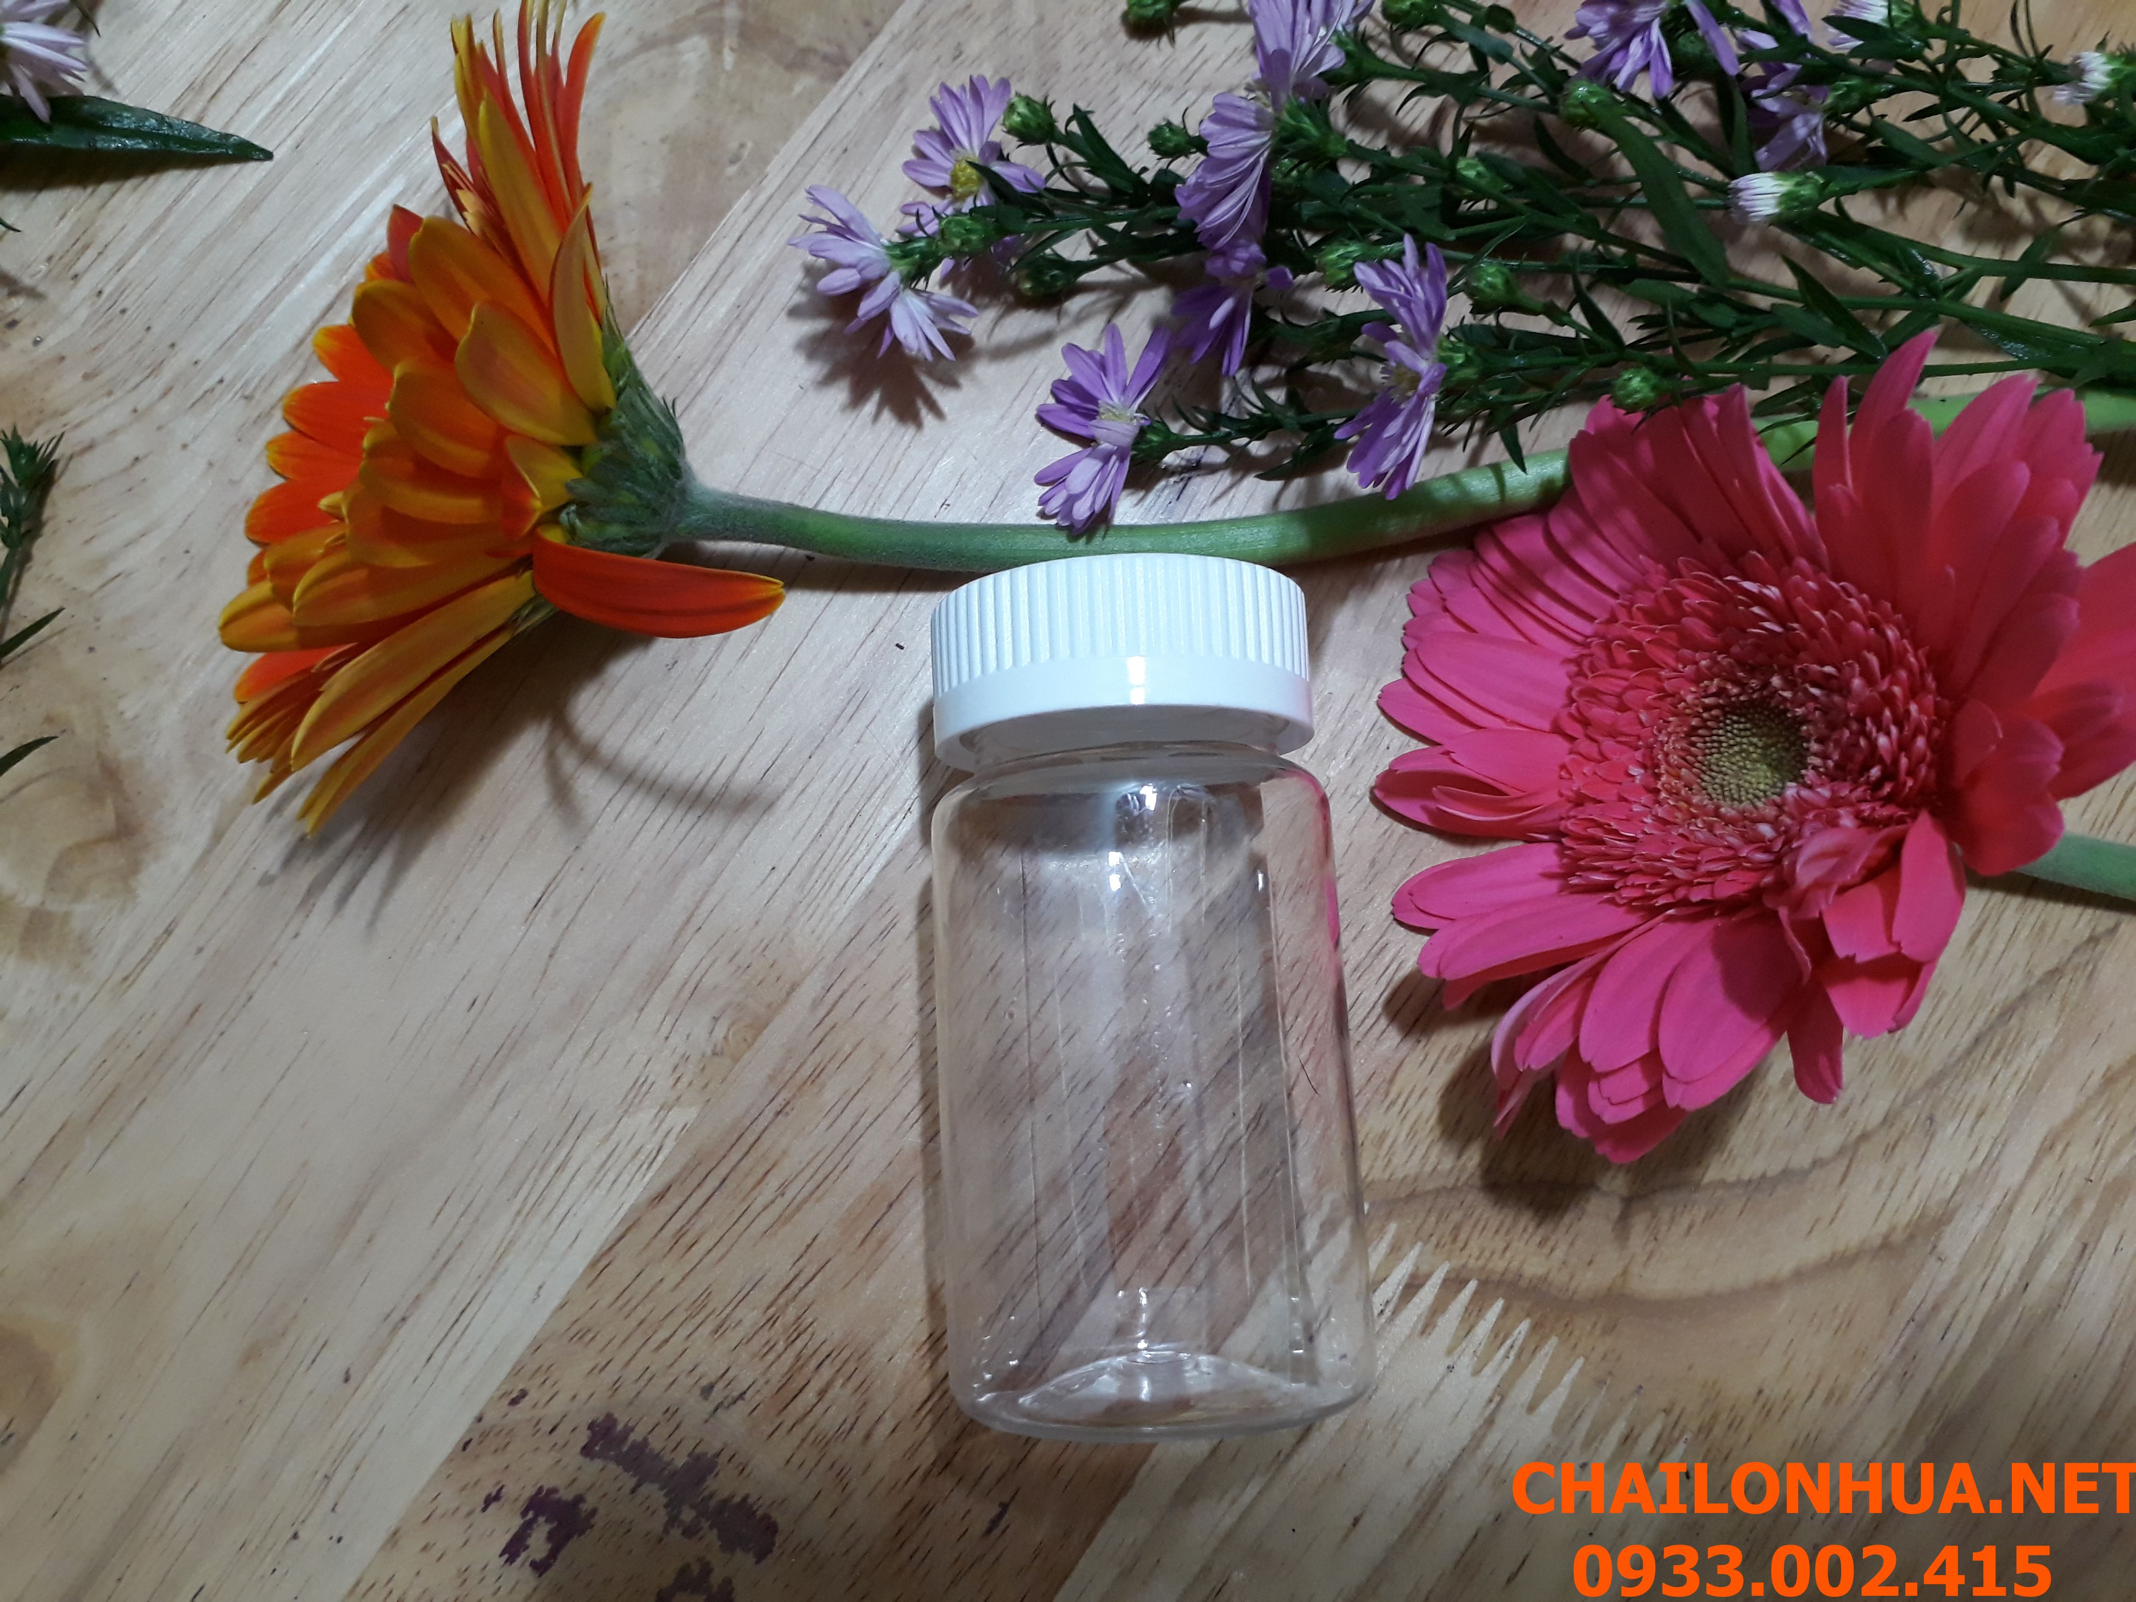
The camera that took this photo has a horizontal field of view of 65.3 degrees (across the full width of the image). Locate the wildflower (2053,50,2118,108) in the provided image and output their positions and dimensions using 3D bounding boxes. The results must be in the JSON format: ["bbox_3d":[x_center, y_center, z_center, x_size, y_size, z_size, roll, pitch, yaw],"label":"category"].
[{"bbox_3d":[0.143,-0.102,0.234,0.008,0.008,0.008,-18,77,12],"label":"wildflower"}]

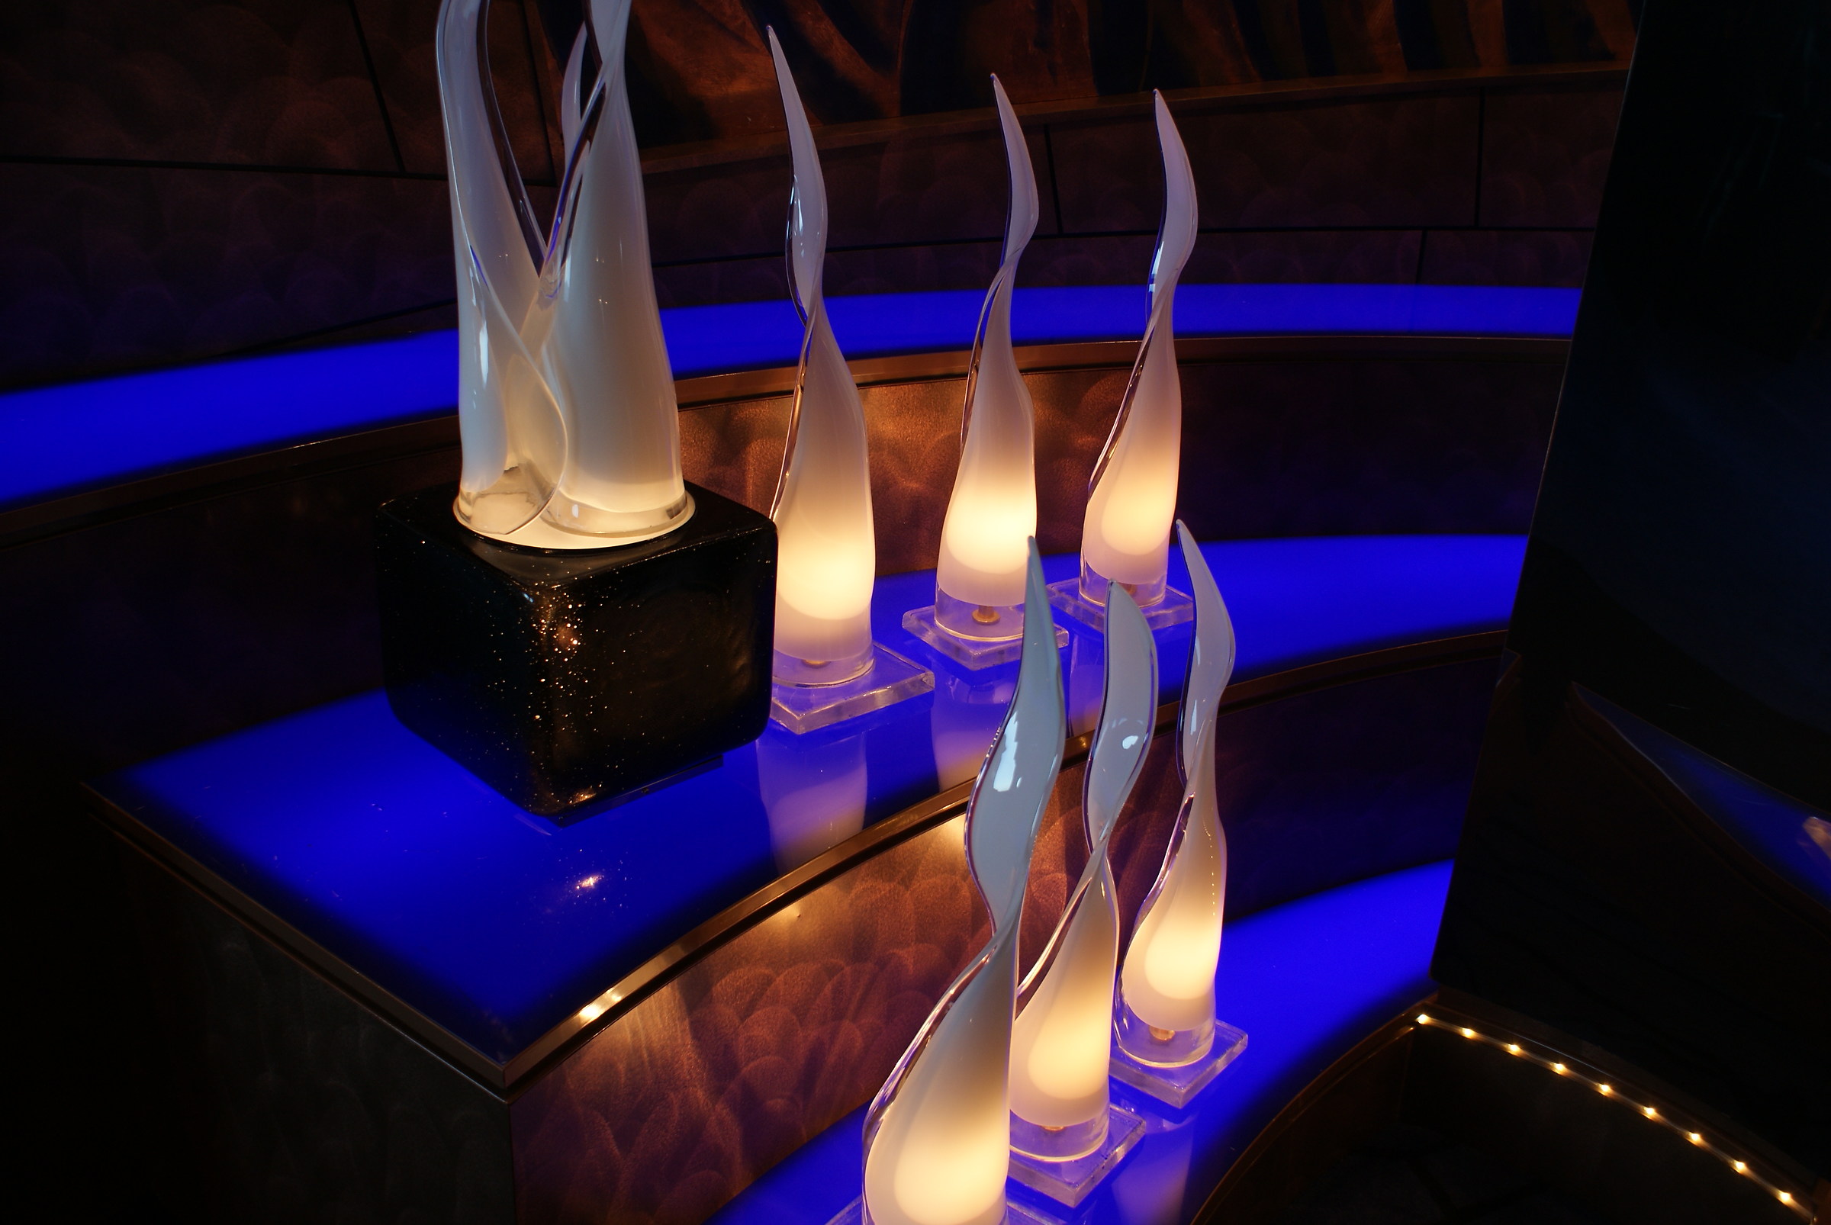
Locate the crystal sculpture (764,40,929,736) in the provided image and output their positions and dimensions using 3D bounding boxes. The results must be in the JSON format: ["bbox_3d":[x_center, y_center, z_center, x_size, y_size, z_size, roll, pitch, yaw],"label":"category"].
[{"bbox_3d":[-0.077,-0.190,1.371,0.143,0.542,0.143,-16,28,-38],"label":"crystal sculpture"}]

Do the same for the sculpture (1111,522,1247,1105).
[{"bbox_3d":[0.223,0.158,1.386,0.113,0.489,0.113,19,27,36],"label":"sculpture"}]

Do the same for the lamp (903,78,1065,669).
[{"bbox_3d":[0.075,-0.211,1.489,0.112,0.506,0.112,-13,26,-34],"label":"lamp"}]

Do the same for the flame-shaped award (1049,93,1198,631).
[{"bbox_3d":[0.212,-0.231,1.573,0.108,0.492,0.108,-12,25,-32],"label":"flame-shaped award"}]

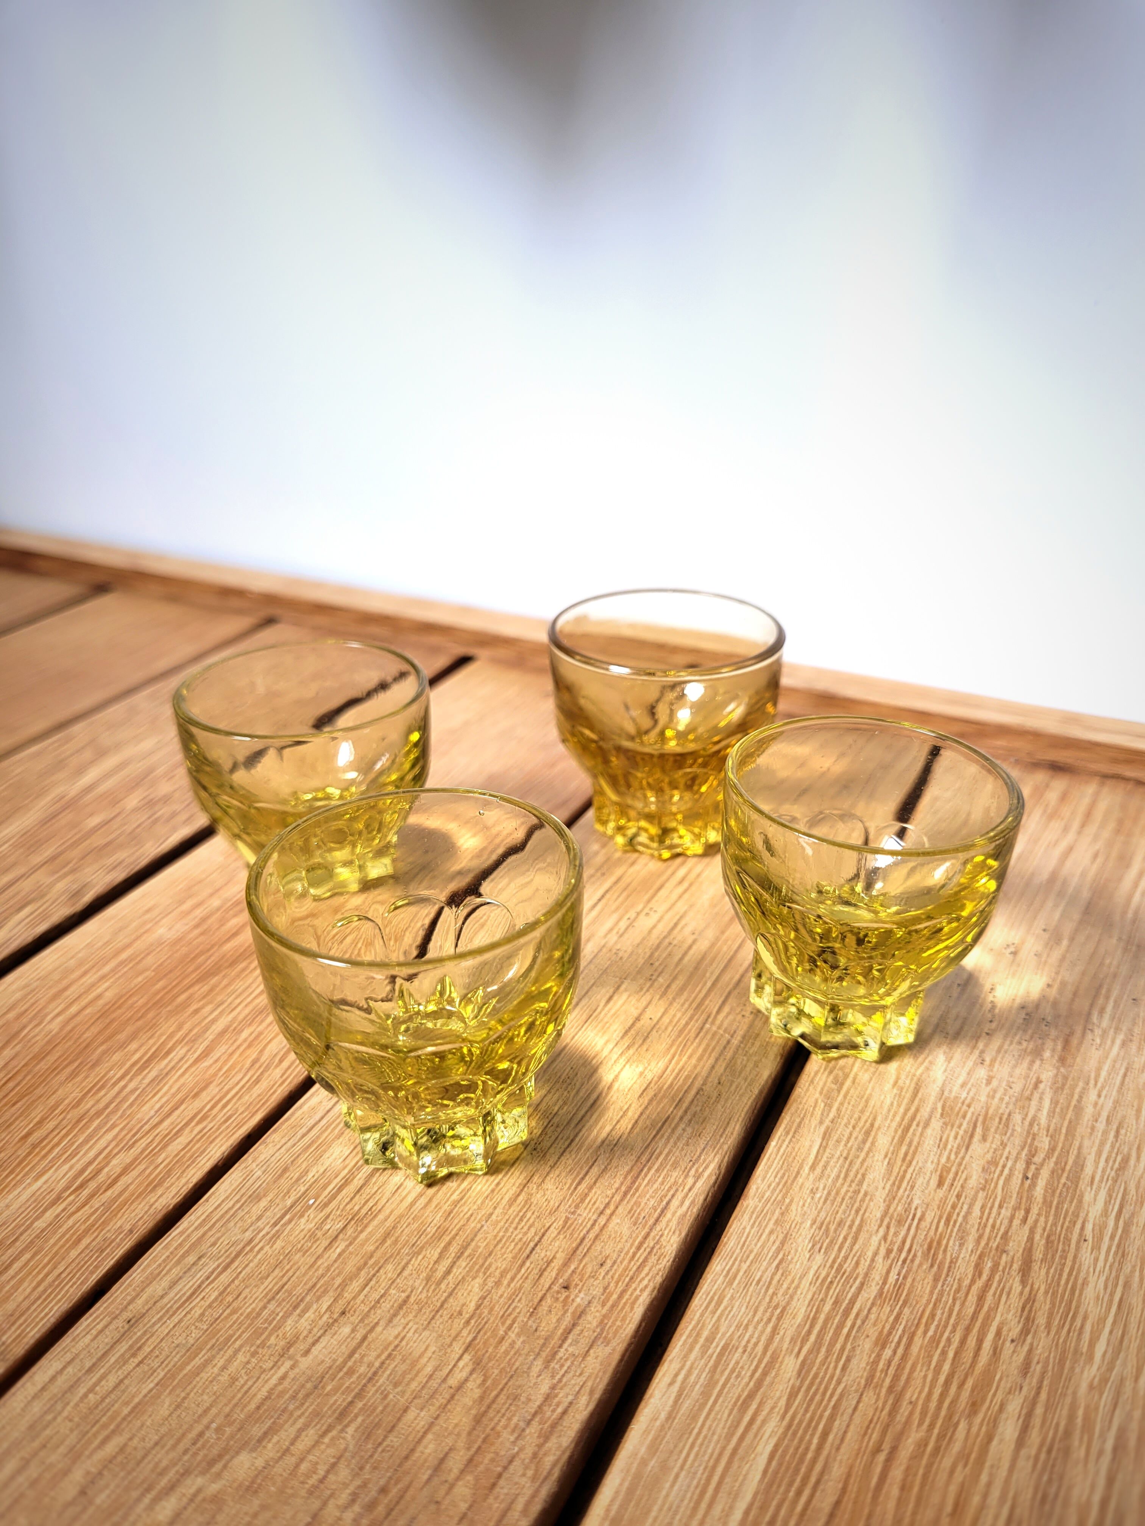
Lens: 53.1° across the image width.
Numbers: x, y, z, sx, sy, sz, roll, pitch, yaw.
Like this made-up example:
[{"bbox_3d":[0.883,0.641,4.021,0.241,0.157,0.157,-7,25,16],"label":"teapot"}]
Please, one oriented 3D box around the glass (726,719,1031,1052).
[{"bbox_3d":[0.056,0.026,0.226,0.054,0.053,0.054,-1,28,0],"label":"glass"}]

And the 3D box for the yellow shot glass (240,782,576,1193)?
[{"bbox_3d":[-0.025,0.040,0.202,0.054,0.053,0.054,-1,28,1],"label":"yellow shot glass"}]

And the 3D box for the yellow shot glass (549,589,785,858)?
[{"bbox_3d":[0.023,-0.008,0.291,0.059,0.054,0.059,-1,28,0],"label":"yellow shot glass"}]

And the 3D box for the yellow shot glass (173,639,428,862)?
[{"bbox_3d":[-0.060,0.006,0.269,0.054,0.053,0.054,-1,28,0],"label":"yellow shot glass"}]

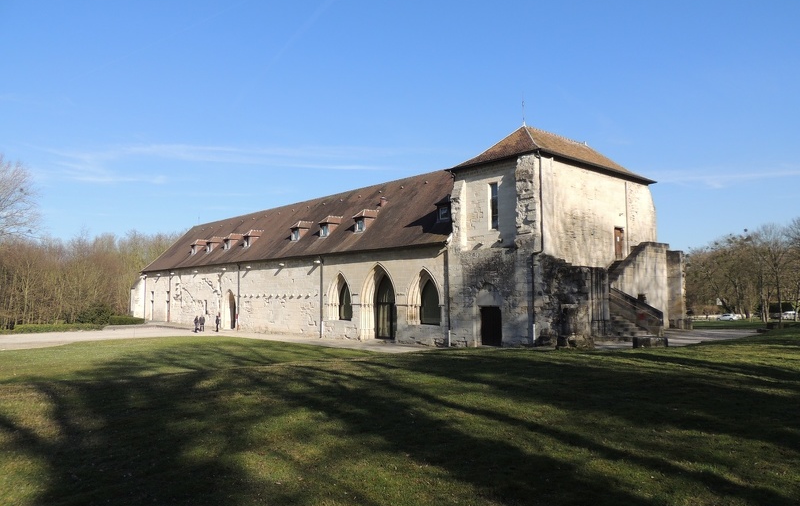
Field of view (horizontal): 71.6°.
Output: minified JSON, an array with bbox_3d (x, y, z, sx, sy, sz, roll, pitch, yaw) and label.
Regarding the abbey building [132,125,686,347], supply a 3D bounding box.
[{"bbox_3d":[-8.220,0.500,61.270,17.640,14.750,69.680,2,-5,-43],"label":"abbey building"}]

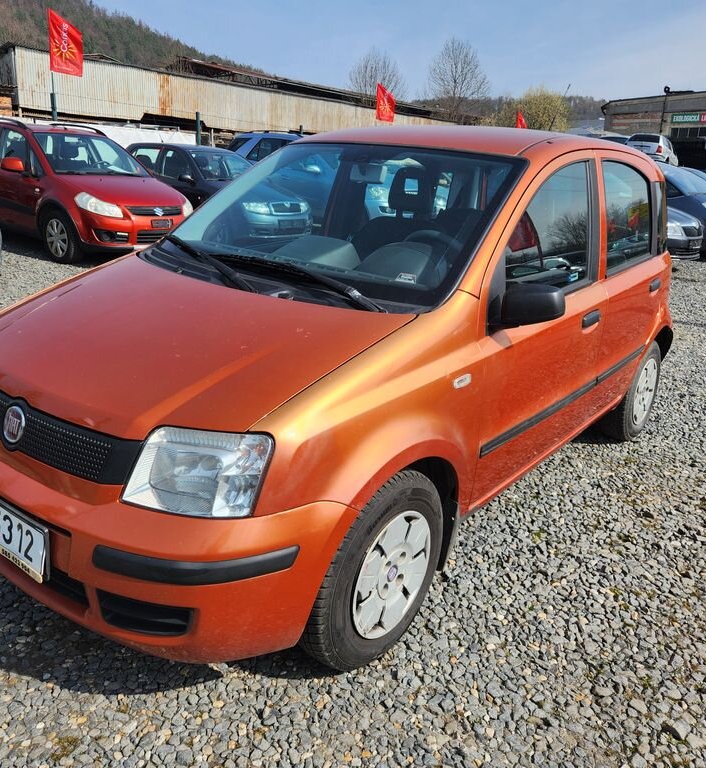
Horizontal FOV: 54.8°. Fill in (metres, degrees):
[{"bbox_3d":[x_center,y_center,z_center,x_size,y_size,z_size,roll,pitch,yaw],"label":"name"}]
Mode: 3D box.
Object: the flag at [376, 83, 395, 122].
[{"bbox_3d":[1.023,-8.730,21.100,0.580,1.150,0.150,2,16,3],"label":"flag"}]

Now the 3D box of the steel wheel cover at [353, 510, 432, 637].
[{"bbox_3d":[0.107,0.509,1.830,0.050,0.357,0.357,16,21,36],"label":"steel wheel cover"}]

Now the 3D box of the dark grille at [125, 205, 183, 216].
[{"bbox_3d":[-2.288,-2.016,7.917,0.120,0.100,0.775,17,23,37],"label":"dark grille"}]

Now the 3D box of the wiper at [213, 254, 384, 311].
[{"bbox_3d":[-0.176,-0.338,2.160,0.680,0.095,0.110,14,21,33],"label":"wiper"}]

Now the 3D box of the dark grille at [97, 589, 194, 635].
[{"bbox_3d":[-0.488,0.539,1.600,0.250,0.090,0.060,8,18,17],"label":"dark grille"}]

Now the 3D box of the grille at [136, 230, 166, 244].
[{"bbox_3d":[-2.276,-1.722,7.985,0.070,0.155,0.570,17,23,37],"label":"grille"}]

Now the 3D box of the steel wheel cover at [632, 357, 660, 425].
[{"bbox_3d":[1.531,0.045,3.574,0.050,0.357,0.357,16,21,36],"label":"steel wheel cover"}]

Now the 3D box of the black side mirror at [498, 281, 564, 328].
[{"bbox_3d":[0.513,-0.223,1.942,0.200,0.138,0.115,16,21,36],"label":"black side mirror"}]

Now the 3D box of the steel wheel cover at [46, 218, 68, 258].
[{"bbox_3d":[-3.408,-1.679,7.862,0.427,0.427,0.050,16,22,33],"label":"steel wheel cover"}]

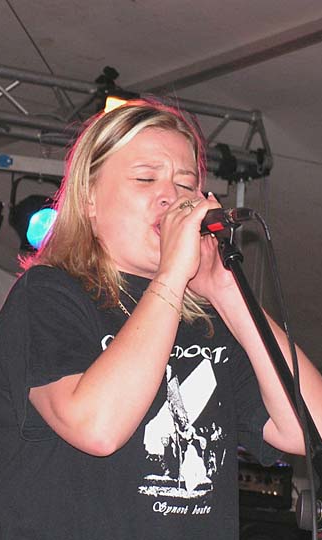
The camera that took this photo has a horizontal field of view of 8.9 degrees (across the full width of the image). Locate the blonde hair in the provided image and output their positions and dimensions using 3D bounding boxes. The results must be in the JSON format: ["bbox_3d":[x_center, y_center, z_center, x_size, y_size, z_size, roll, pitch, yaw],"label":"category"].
[{"bbox_3d":[-0.061,-0.079,2.820,0.220,0.290,0.240,16,-19,-38],"label":"blonde hair"}]

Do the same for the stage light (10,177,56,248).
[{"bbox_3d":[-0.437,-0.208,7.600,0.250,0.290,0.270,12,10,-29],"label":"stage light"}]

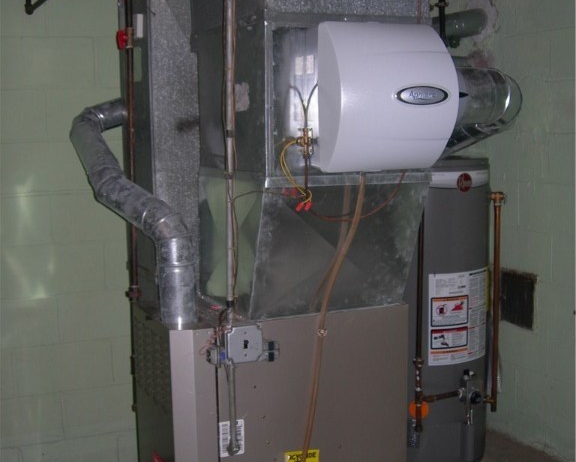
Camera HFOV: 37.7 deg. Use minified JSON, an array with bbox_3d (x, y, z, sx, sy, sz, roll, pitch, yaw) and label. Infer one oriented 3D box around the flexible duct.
[{"bbox_3d":[-0.534,-0.117,2.782,0.320,0.630,1.050,-5,10,-23],"label":"flexible duct"}]

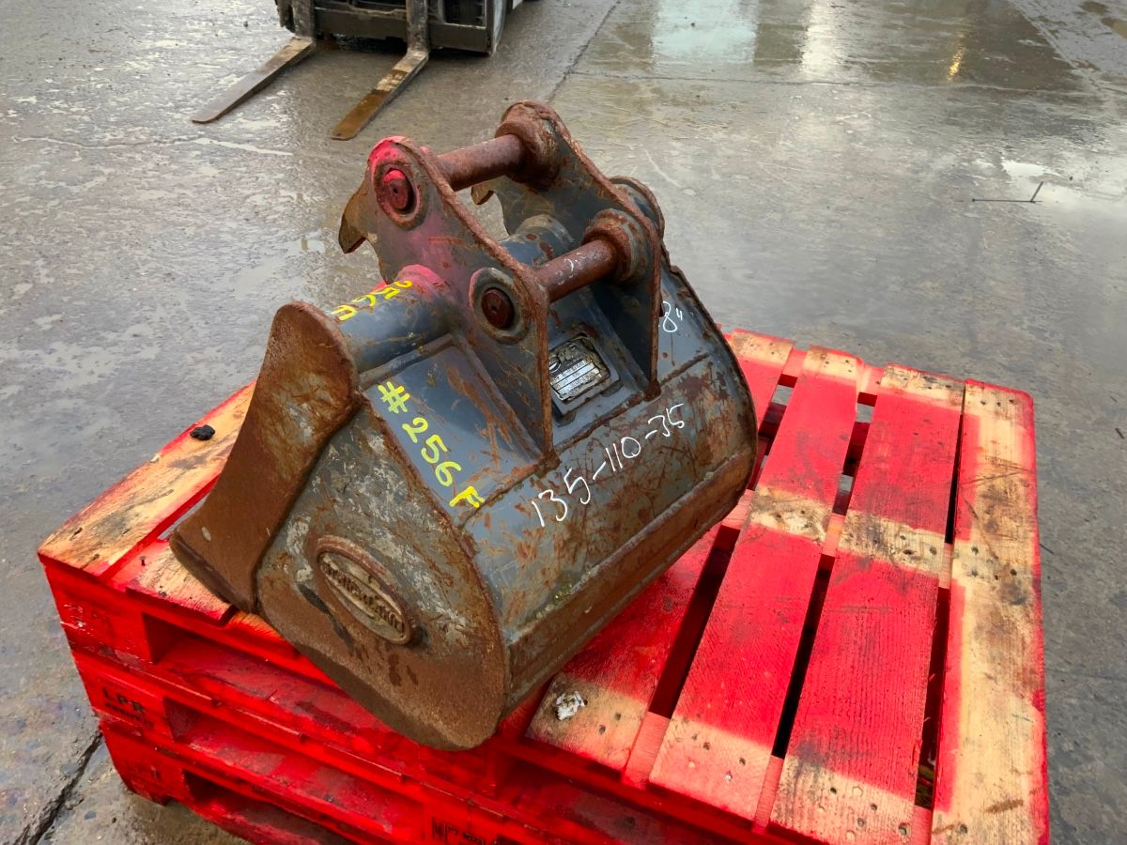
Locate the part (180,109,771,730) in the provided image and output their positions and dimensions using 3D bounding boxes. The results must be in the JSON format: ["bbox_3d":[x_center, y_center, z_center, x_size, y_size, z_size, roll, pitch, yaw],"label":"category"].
[{"bbox_3d":[-0.126,-0.038,1.007,0.540,0.605,0.464,28,42,31],"label":"part"}]

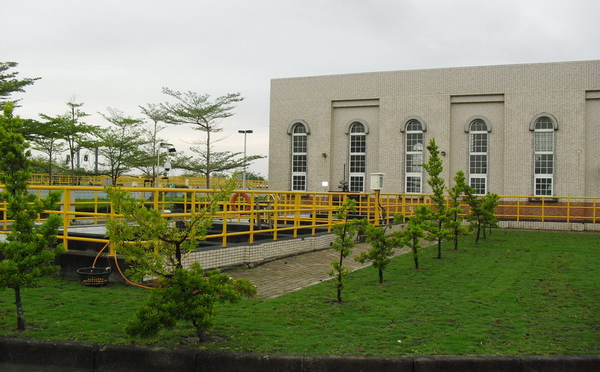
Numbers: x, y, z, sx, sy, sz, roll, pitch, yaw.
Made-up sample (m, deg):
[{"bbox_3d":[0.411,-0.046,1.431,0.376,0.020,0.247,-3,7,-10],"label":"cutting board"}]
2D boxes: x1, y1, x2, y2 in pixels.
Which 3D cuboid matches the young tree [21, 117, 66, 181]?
[{"bbox_3d":[-21.662,-2.068,53.022,4.100,7.498,4.100,1,-1,0],"label":"young tree"}]

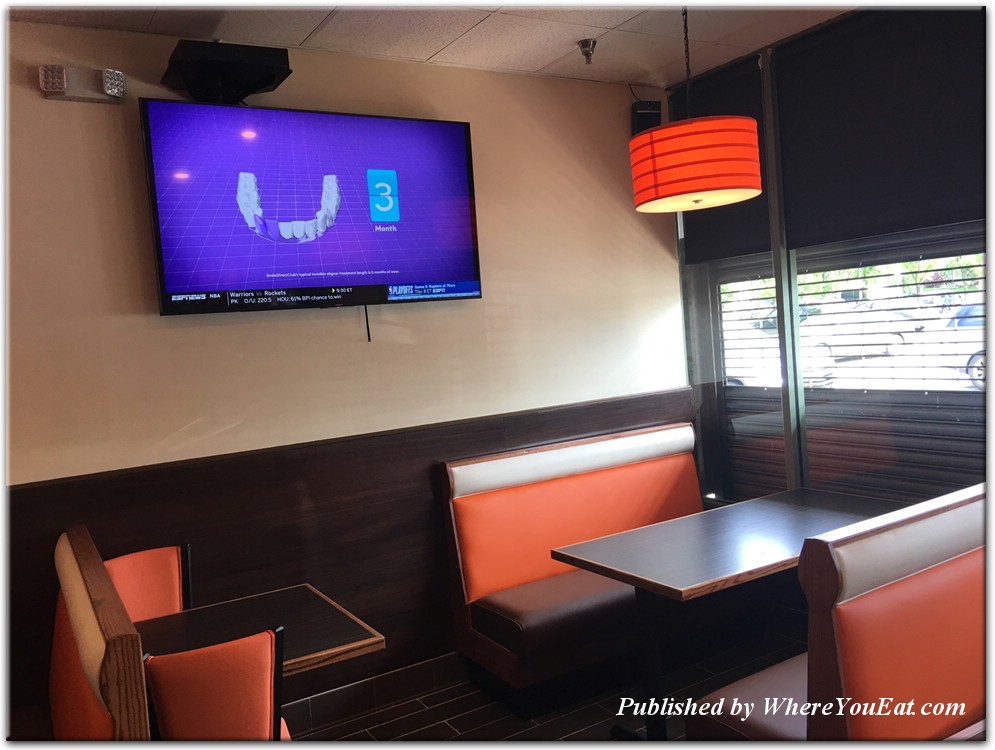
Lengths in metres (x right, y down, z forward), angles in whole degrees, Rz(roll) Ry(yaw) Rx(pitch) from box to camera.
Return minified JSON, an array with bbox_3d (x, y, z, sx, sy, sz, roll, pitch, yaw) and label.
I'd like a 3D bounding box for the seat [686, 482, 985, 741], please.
[{"bbox_3d":[1.484,0.841,2.404,1.570,1.048,1.159,-7,3,-31],"label":"seat"}]

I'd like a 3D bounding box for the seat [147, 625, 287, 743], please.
[{"bbox_3d":[-0.728,1.111,2.295,0.403,0.917,0.514,-6,2,-20],"label":"seat"}]

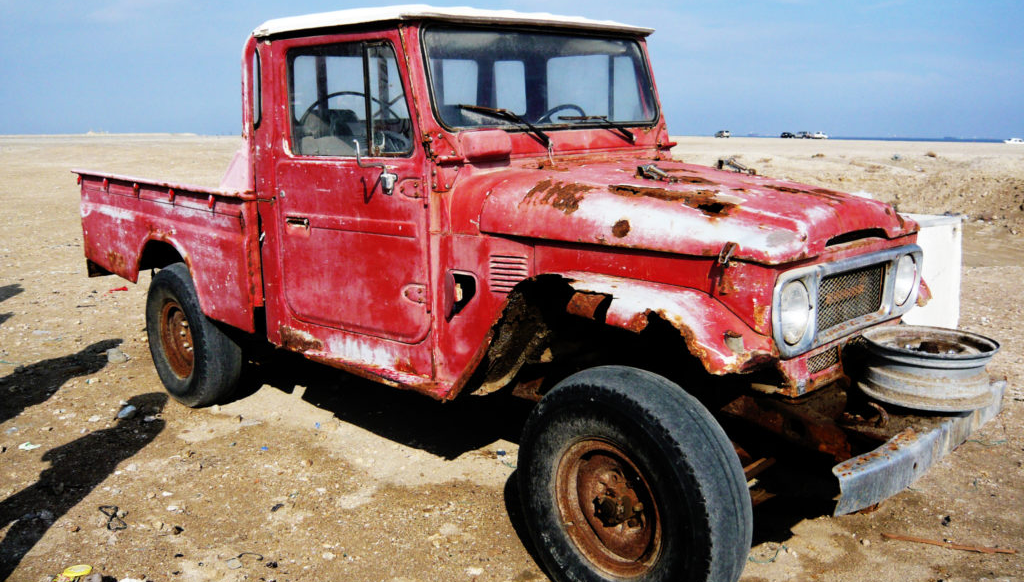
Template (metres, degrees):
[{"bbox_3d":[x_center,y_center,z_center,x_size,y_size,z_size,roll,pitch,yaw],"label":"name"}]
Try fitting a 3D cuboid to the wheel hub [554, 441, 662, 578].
[{"bbox_3d":[0.325,0.662,2.580,0.140,0.435,0.435,-9,14,-41],"label":"wheel hub"}]

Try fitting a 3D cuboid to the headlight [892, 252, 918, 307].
[{"bbox_3d":[1.409,-0.045,3.016,0.090,0.185,0.185,10,15,43],"label":"headlight"}]

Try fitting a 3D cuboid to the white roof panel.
[{"bbox_3d":[-0.228,-1.182,3.729,1.120,0.125,1.500,10,17,43],"label":"white roof panel"}]

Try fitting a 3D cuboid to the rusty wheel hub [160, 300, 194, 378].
[{"bbox_3d":[-1.804,0.261,4.588,0.435,0.435,0.140,10,15,43],"label":"rusty wheel hub"}]

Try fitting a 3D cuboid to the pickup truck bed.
[{"bbox_3d":[-1.374,-0.372,5.092,2.200,0.660,1.660,12,16,43],"label":"pickup truck bed"}]

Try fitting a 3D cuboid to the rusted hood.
[{"bbox_3d":[0.734,-0.322,3.008,1.150,0.260,1.240,10,15,43],"label":"rusted hood"}]

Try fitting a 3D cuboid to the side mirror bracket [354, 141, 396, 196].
[{"bbox_3d":[-0.483,-0.434,2.917,0.145,0.200,0.070,-11,15,-42],"label":"side mirror bracket"}]

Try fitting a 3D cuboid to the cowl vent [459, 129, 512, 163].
[{"bbox_3d":[-0.090,-0.529,2.997,0.090,0.115,0.190,10,15,43],"label":"cowl vent"}]

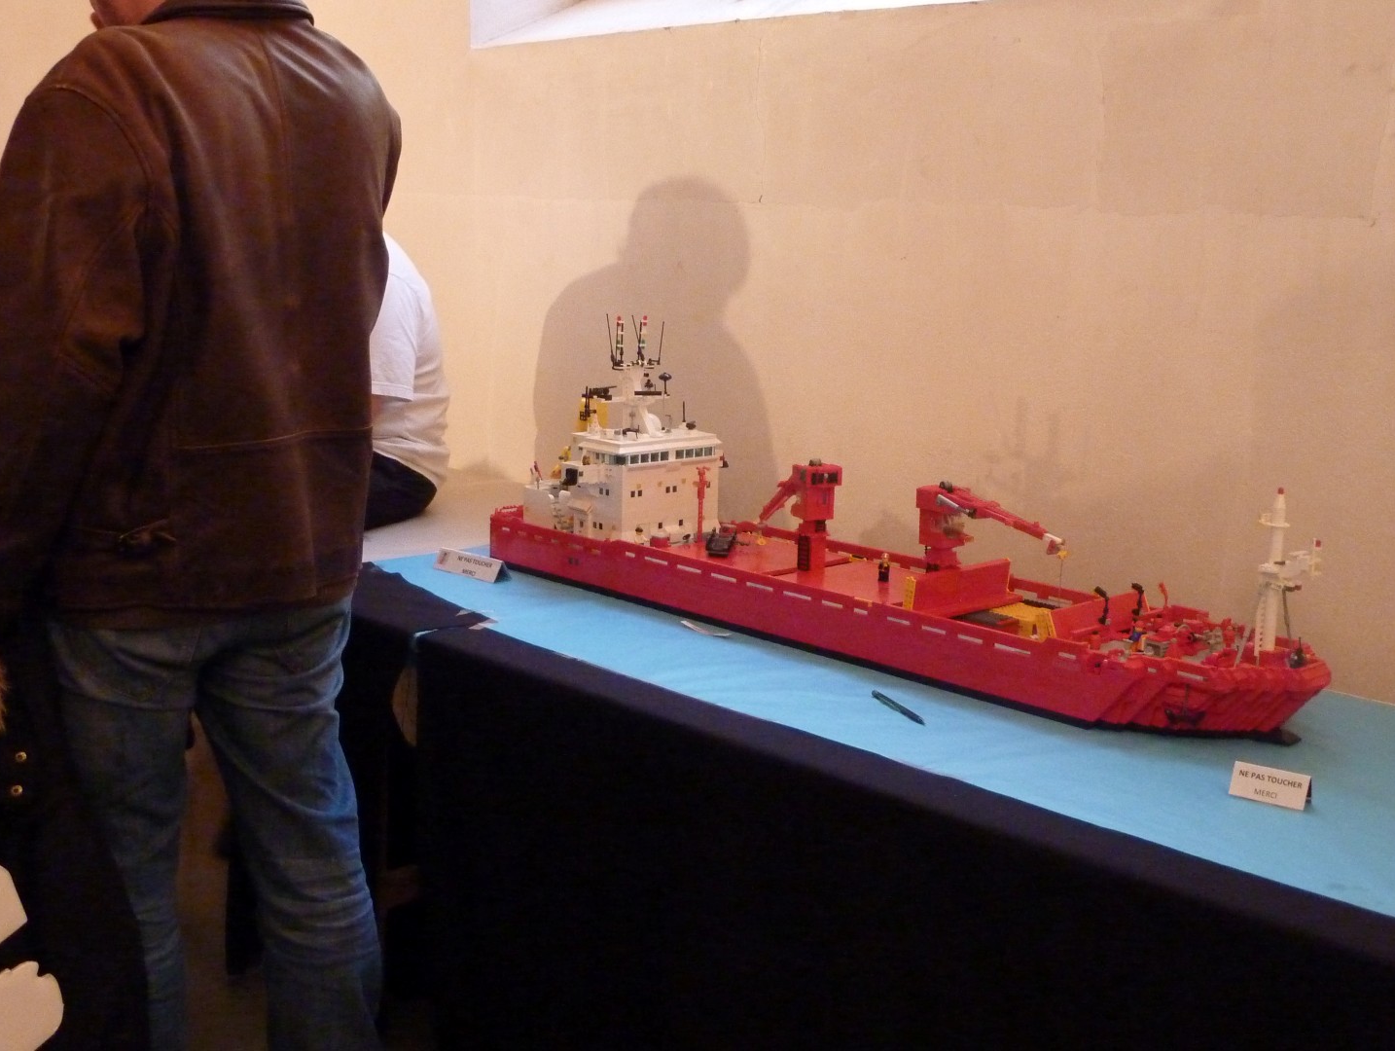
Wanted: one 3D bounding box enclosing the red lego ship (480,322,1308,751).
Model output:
[{"bbox_3d":[0.240,-0.061,2.565,0.292,0.452,1.528,-8,14,-40],"label":"red lego ship"}]

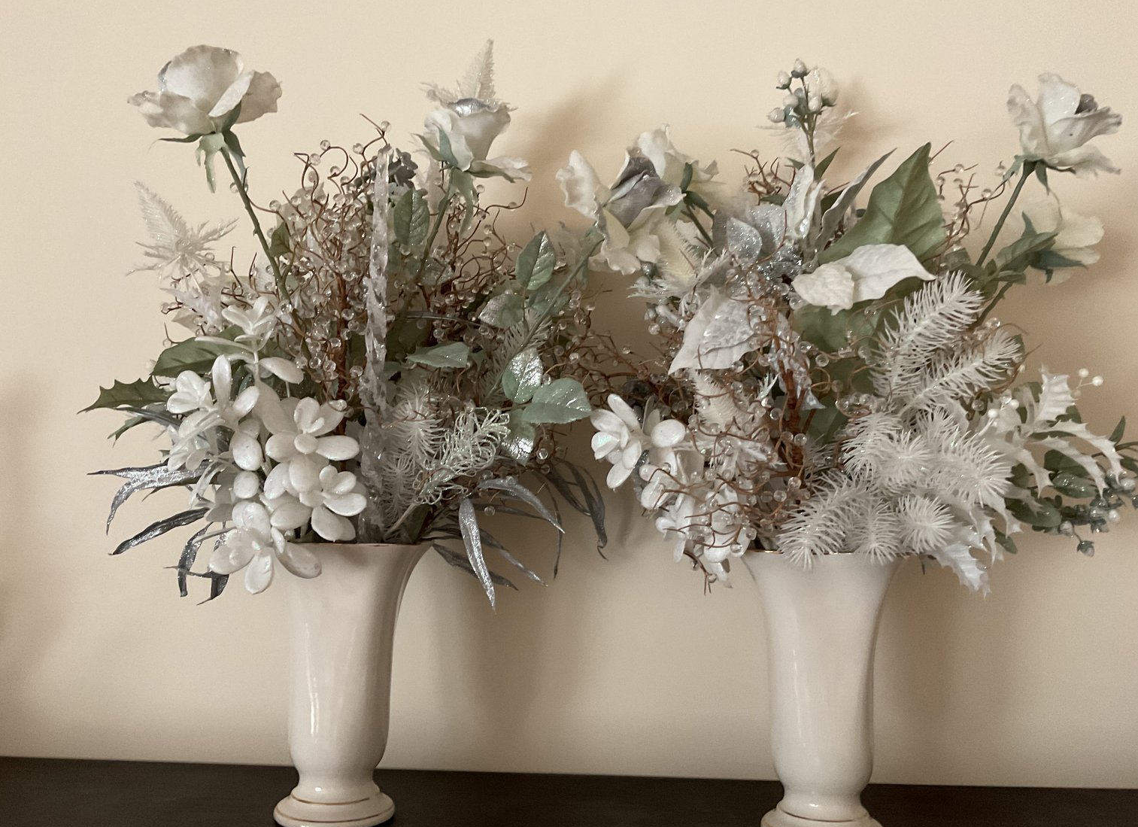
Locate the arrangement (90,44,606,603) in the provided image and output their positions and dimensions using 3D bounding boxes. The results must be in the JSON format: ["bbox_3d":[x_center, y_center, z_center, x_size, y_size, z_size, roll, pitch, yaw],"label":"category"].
[{"bbox_3d":[-0.167,-0.074,0.713,0.394,0.431,0.270,1,-6,3],"label":"arrangement"}]

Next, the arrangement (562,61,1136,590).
[{"bbox_3d":[0.203,-0.069,0.693,0.422,0.396,0.280,1,-6,3],"label":"arrangement"}]

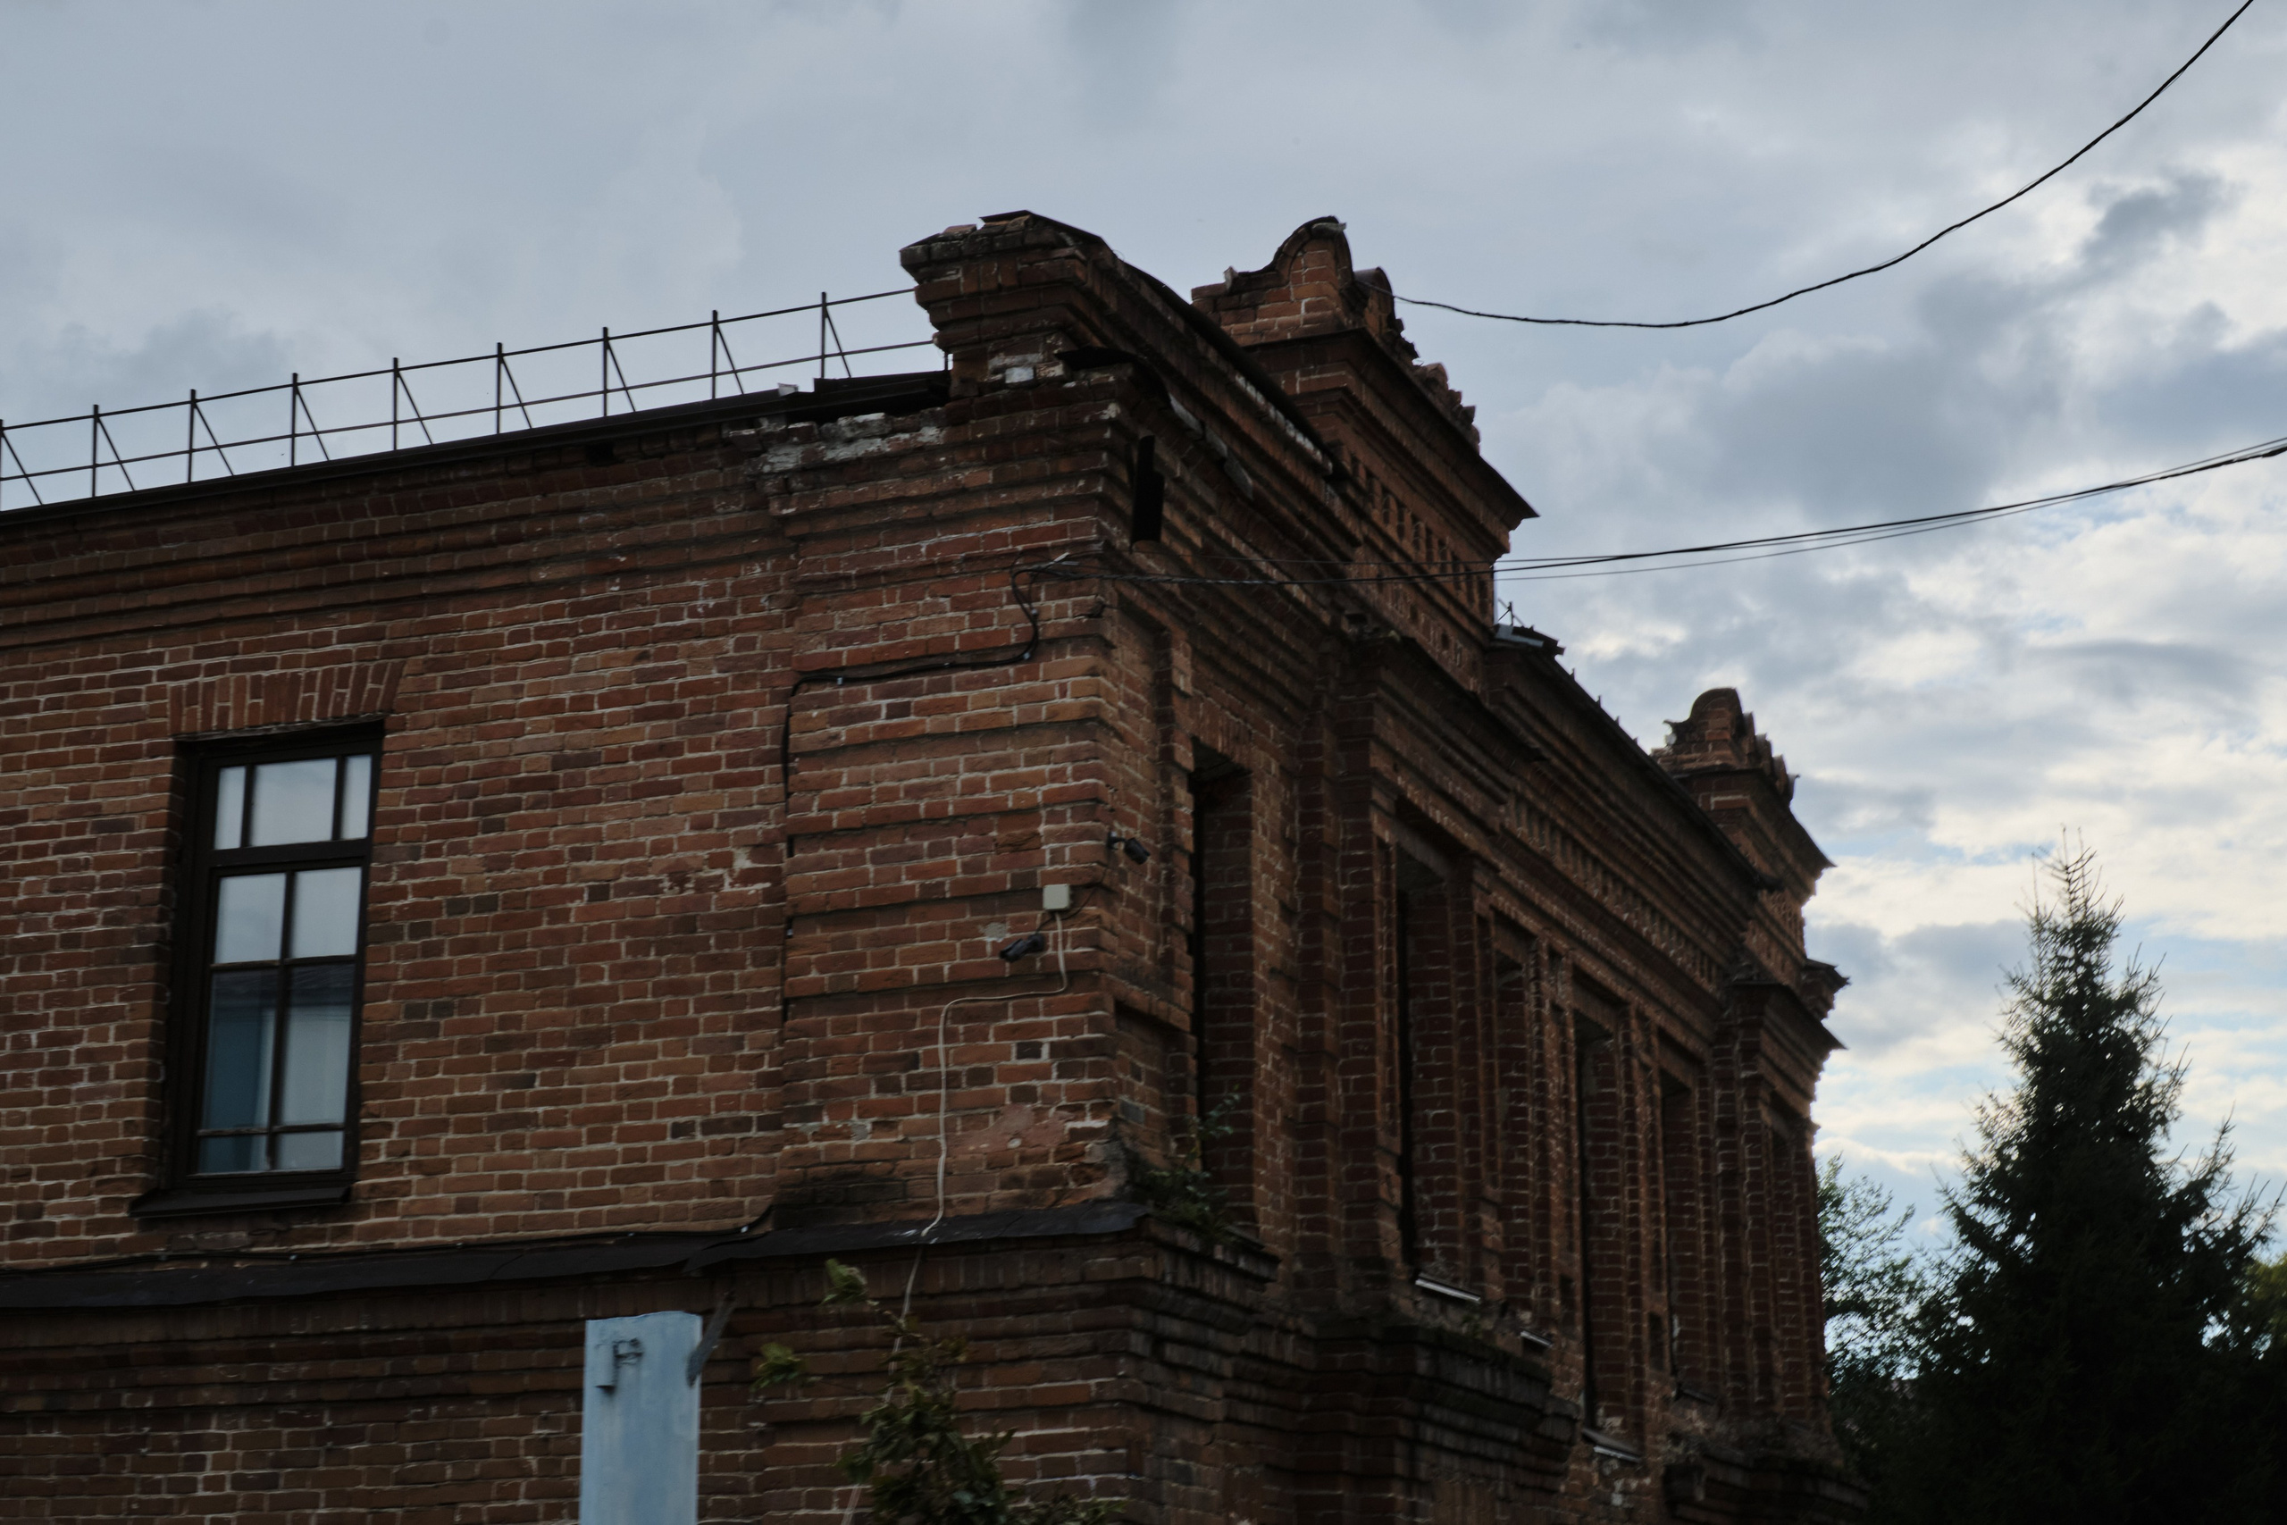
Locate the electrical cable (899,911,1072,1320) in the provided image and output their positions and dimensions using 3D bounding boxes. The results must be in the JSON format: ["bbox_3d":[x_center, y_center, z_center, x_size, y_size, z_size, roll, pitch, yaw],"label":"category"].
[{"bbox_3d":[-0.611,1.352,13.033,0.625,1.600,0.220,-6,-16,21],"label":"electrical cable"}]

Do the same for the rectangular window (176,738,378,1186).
[{"bbox_3d":[-3.822,0.858,14.897,1.090,2.050,0.160,-6,-16,21],"label":"rectangular window"}]

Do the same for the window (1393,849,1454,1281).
[{"bbox_3d":[1.255,1.513,16.700,0.240,2.130,1.140,-6,-16,21],"label":"window"}]

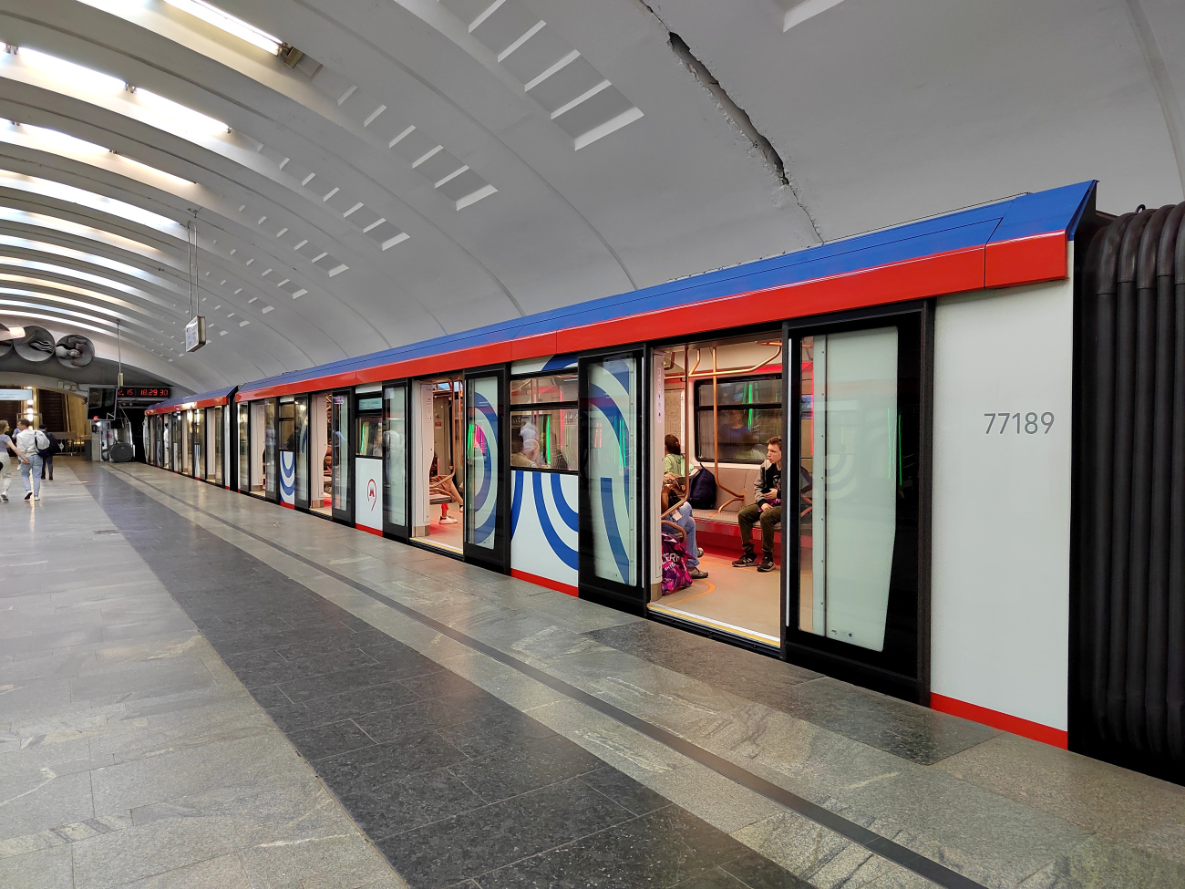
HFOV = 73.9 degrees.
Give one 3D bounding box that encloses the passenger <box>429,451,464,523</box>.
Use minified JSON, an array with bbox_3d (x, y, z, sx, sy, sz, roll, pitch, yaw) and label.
[{"bbox_3d":[-2.276,0.537,11.221,1.000,1.260,0.520,-1,1,-35],"label":"passenger"}]

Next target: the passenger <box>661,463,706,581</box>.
[{"bbox_3d":[0.610,0.608,7.055,0.900,1.270,0.530,-1,1,-35],"label":"passenger"}]

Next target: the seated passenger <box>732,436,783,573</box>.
[{"bbox_3d":[1.786,0.571,7.912,0.740,1.310,0.580,-1,1,-35],"label":"seated passenger"}]

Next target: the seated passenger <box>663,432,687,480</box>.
[{"bbox_3d":[0.892,0.533,9.244,0.680,1.280,0.500,0,1,15],"label":"seated passenger"}]

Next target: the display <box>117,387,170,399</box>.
[{"bbox_3d":[-21.285,-2.456,37.303,2.300,0.530,0.200,-1,1,-35],"label":"display"}]

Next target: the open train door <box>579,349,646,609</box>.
[{"bbox_3d":[0.170,0.255,6.383,0.080,2.030,0.910,-1,1,-35],"label":"open train door"}]

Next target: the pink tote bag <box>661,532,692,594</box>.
[{"bbox_3d":[0.614,0.970,6.726,0.250,0.540,0.460,1,1,43],"label":"pink tote bag"}]

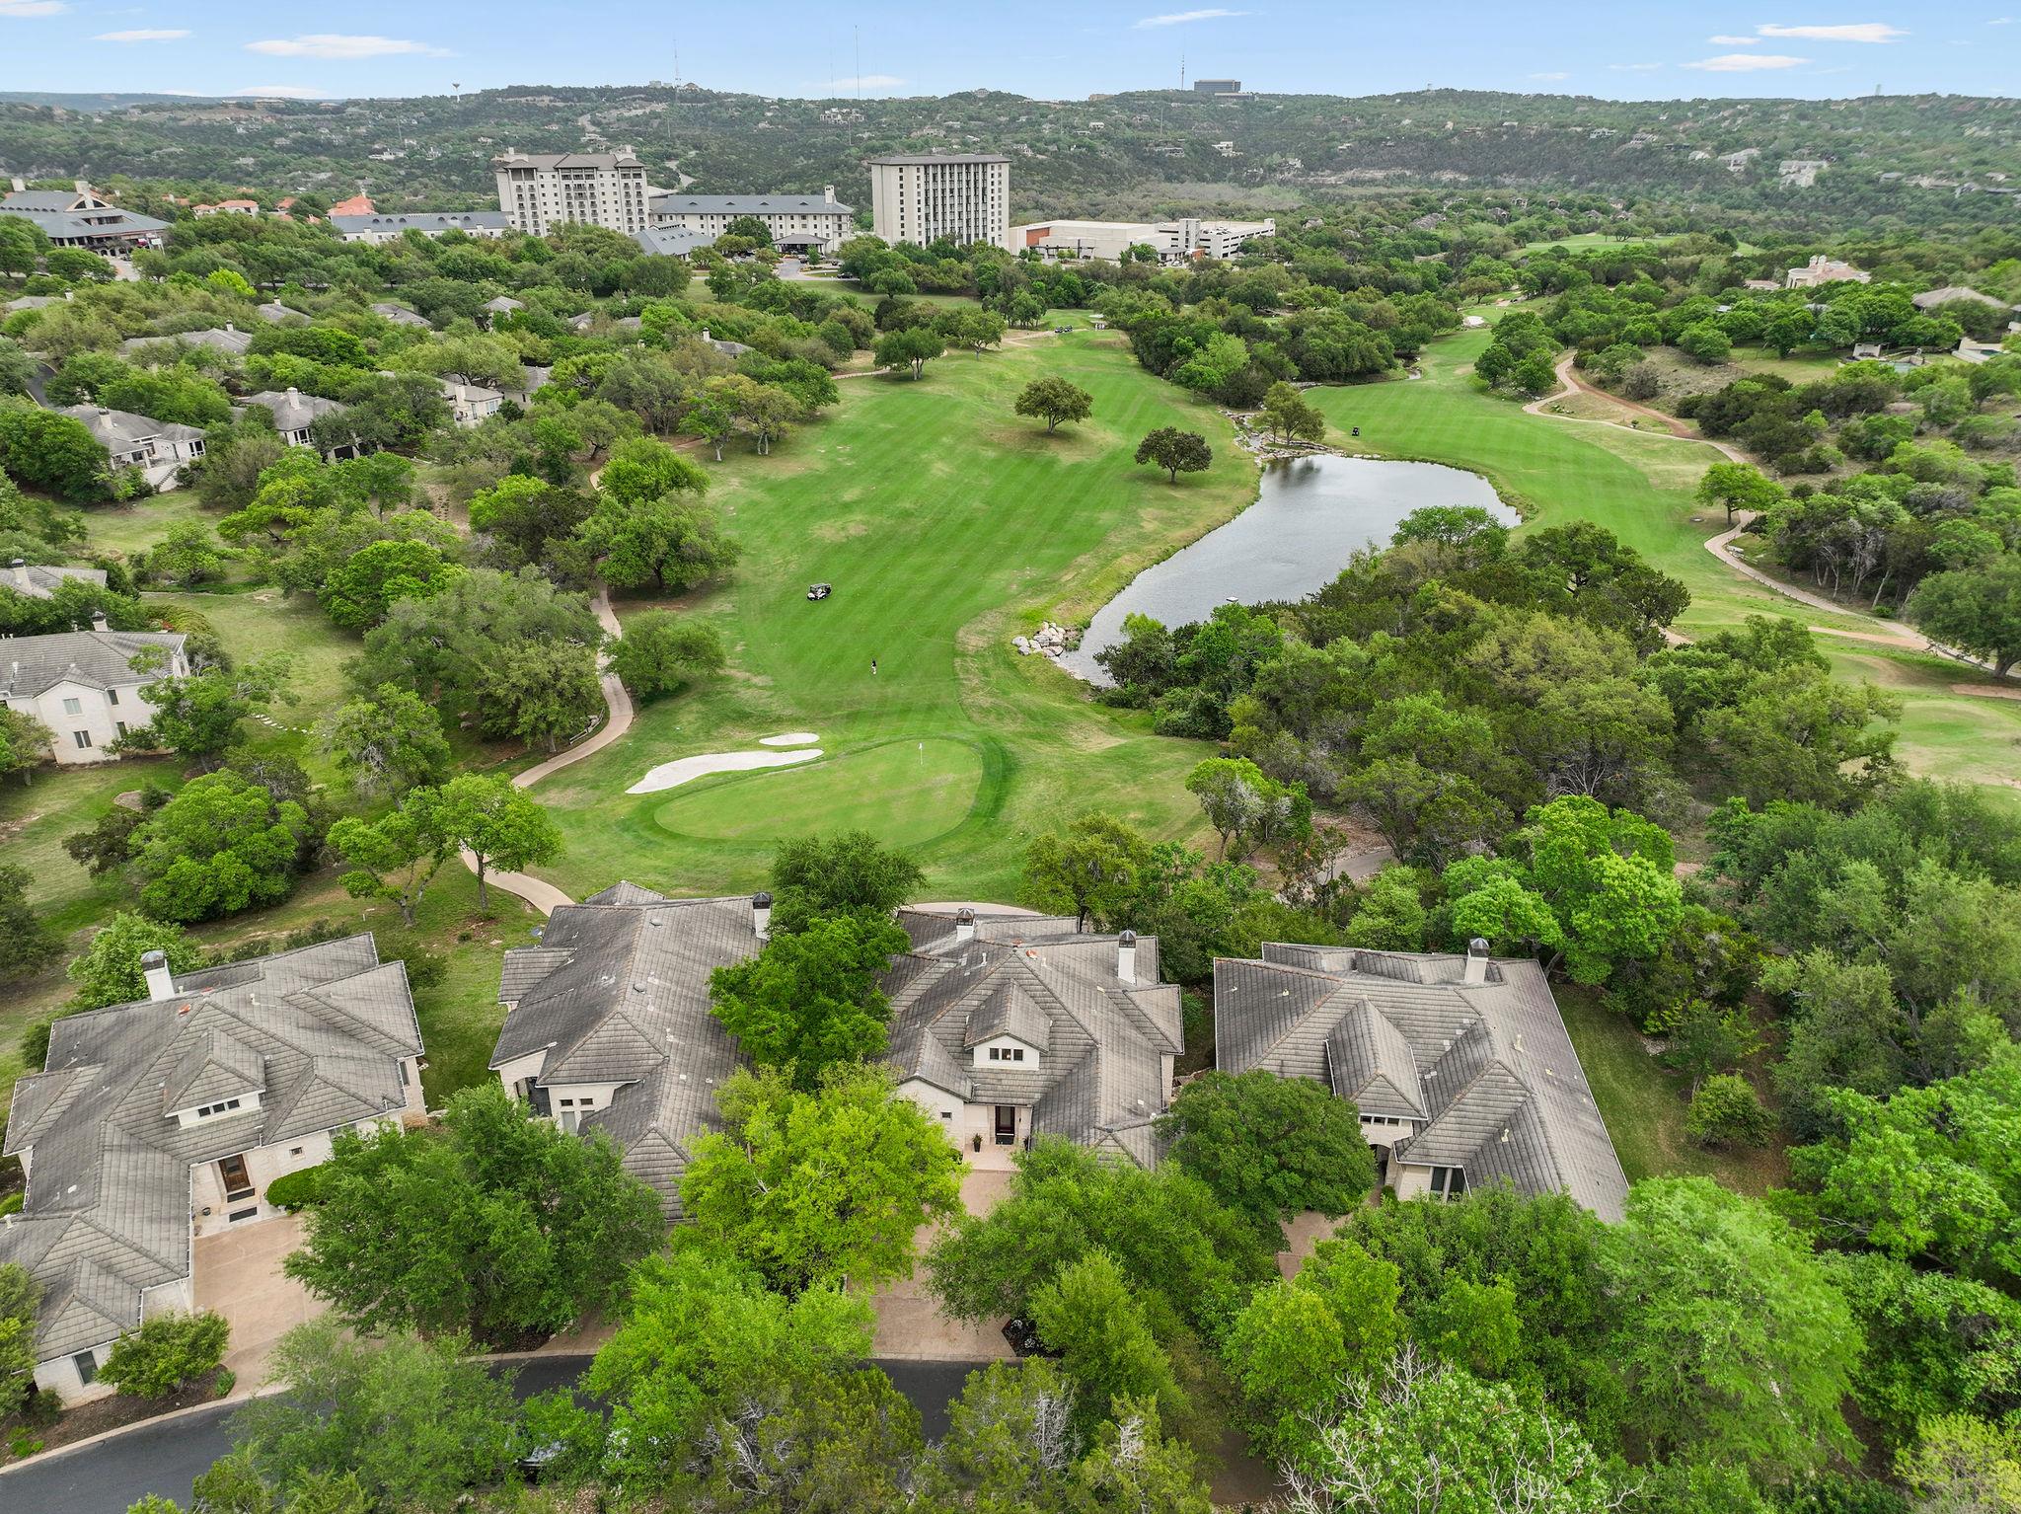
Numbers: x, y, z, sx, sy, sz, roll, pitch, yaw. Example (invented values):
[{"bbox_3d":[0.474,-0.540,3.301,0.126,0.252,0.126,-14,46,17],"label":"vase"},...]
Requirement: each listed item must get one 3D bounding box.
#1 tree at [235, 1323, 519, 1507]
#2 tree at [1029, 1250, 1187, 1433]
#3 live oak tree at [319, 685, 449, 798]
[{"bbox_3d":[-24.000,26.590,53.470,10.000,7.000,9.500,0,24,0],"label":"tree"},{"bbox_3d":[4.200,25.017,60.598,6.800,8.900,6.800,0,25,0],"label":"tree"},{"bbox_3d":[-49.000,-0.310,110.420,9.300,10.500,9.200,0,24,0],"label":"live oak tree"}]

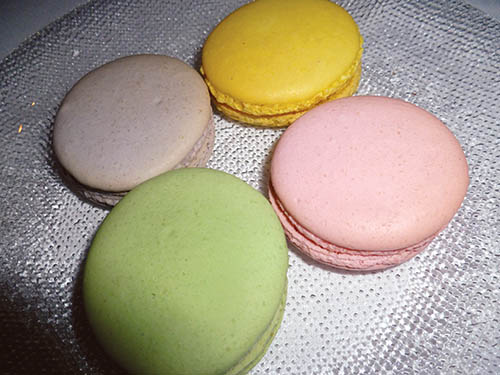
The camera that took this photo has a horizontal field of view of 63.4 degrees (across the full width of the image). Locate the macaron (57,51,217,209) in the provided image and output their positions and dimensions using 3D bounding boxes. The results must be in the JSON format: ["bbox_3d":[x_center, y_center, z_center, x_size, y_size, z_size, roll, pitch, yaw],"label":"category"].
[{"bbox_3d":[-0.033,-0.017,0.117,0.046,0.023,0.046,-5,60,8],"label":"macaron"}]

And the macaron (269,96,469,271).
[{"bbox_3d":[0.028,-0.003,0.099,0.045,0.022,0.045,-4,56,6],"label":"macaron"}]

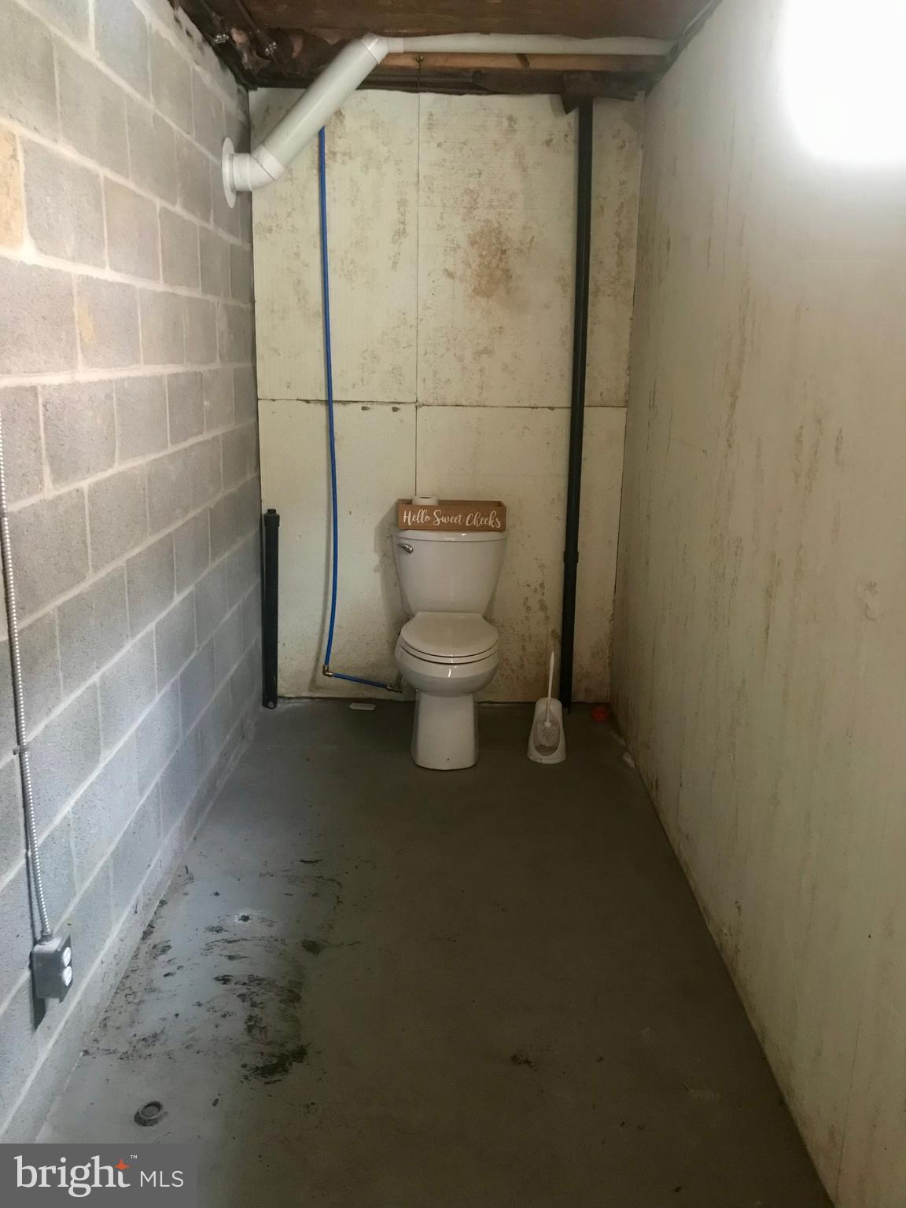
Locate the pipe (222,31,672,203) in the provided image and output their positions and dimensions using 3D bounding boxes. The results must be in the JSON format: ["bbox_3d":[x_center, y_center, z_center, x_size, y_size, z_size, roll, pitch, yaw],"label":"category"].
[{"bbox_3d":[-0.006,-1.551,3.131,1.439,0.557,0.221,1,15,-1],"label":"pipe"}]

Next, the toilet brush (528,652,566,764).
[{"bbox_3d":[0.345,0.366,3.512,0.142,0.381,0.148,1,15,-1],"label":"toilet brush"}]

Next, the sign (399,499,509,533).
[{"bbox_3d":[0.000,-0.333,3.688,0.405,0.100,0.115,1,15,-1],"label":"sign"}]

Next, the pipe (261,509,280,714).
[{"bbox_3d":[-0.711,0.025,3.861,0.064,0.817,0.065,1,15,-1],"label":"pipe"}]

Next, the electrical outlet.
[{"bbox_3d":[-0.730,0.662,1.776,0.056,0.102,0.060,1,15,-1],"label":"electrical outlet"}]

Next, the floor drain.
[{"bbox_3d":[-0.578,0.965,1.854,0.052,0.019,0.056,1,15,-1],"label":"floor drain"}]

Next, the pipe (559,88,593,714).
[{"bbox_3d":[0.465,-0.659,3.701,0.062,2.277,0.060,0,15,0],"label":"pipe"}]

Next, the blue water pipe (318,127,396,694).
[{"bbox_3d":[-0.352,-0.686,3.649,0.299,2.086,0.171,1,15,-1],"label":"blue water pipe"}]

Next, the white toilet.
[{"bbox_3d":[-0.018,0.140,3.586,0.429,0.765,0.732,1,15,-1],"label":"white toilet"}]

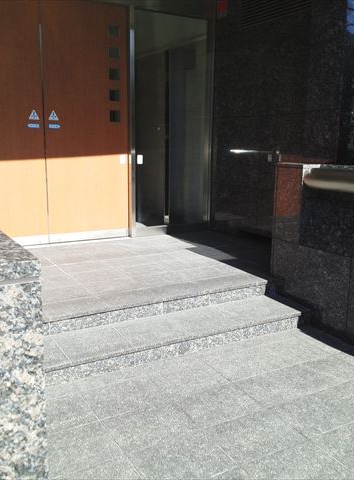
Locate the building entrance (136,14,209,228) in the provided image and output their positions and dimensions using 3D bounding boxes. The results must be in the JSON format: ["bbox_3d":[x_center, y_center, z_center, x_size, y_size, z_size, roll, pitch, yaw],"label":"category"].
[{"bbox_3d":[-0.034,-1.396,6.146,1.104,2.564,0.058,-6,13,-29],"label":"building entrance"}]

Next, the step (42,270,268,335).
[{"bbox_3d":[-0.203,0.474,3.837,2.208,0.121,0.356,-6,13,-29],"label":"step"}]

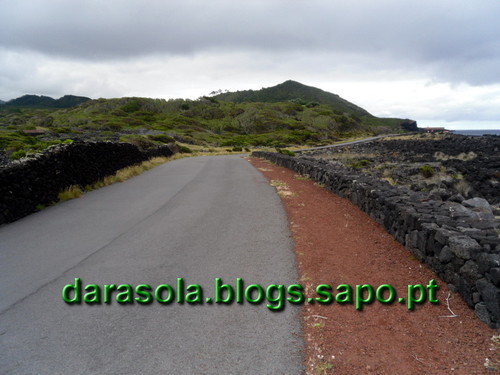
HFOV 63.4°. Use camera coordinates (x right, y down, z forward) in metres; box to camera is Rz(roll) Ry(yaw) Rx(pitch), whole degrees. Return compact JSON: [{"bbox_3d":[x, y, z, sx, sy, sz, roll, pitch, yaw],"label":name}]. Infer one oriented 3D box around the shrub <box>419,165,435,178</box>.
[{"bbox_3d":[7.860,-0.700,18.000,0.680,0.600,0.650,0,8,0],"label":"shrub"}]

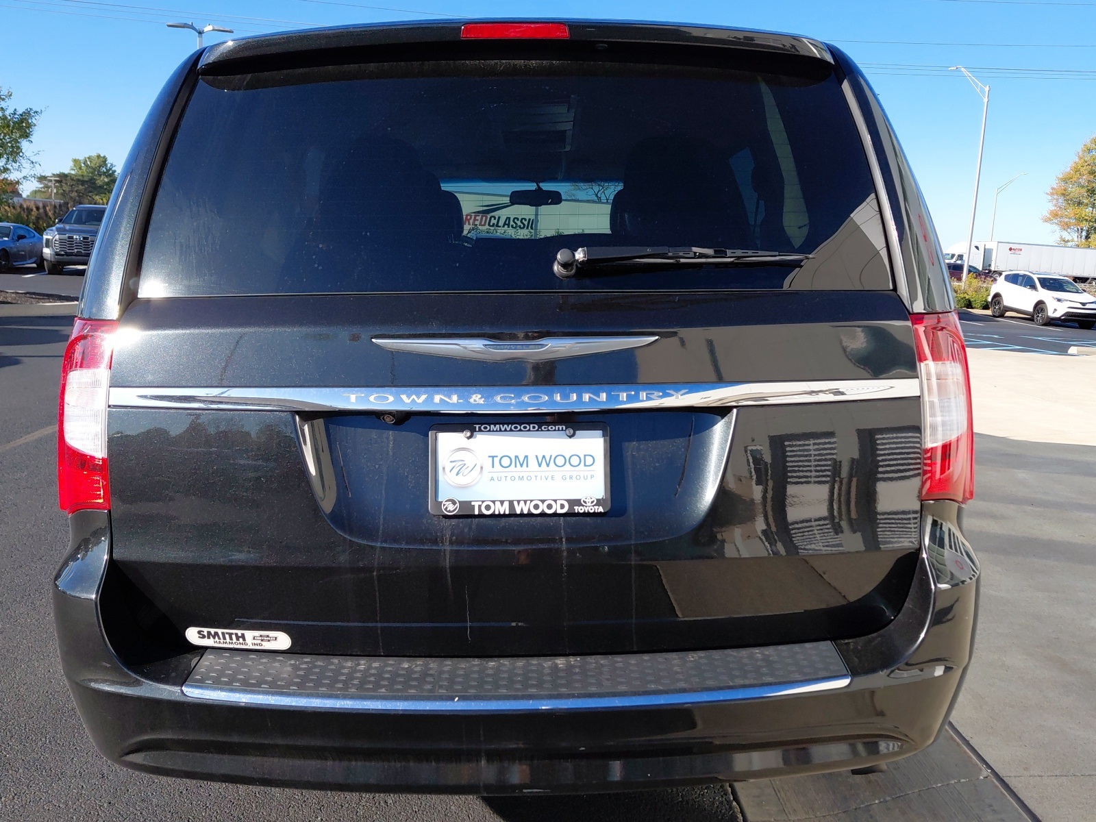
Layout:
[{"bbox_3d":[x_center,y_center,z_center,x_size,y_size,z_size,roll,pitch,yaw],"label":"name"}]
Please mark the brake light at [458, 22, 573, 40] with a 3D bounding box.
[{"bbox_3d":[-0.054,-0.632,1.317,0.180,0.033,0.045,0,11,-1],"label":"brake light"}]

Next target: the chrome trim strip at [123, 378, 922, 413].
[{"bbox_3d":[-0.055,-0.025,1.319,1.390,0.044,0.075,0,11,-1],"label":"chrome trim strip"}]

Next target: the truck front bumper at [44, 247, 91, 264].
[{"bbox_3d":[-12.870,-4.280,21.900,2.000,0.430,0.520,0,10,-15],"label":"truck front bumper"}]

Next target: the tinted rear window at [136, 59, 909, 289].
[{"bbox_3d":[-0.056,-0.392,1.374,1.310,0.440,0.110,0,-11,-1],"label":"tinted rear window"}]

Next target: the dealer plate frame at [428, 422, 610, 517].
[{"bbox_3d":[-0.049,0.104,1.372,0.314,0.160,0.020,0,3,-1],"label":"dealer plate frame"}]

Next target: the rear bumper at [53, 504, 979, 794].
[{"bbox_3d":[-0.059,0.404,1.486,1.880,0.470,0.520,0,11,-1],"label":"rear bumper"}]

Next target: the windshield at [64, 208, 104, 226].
[{"bbox_3d":[-13.289,-5.672,23.200,1.580,0.160,0.750,-2,51,-18],"label":"windshield"}]

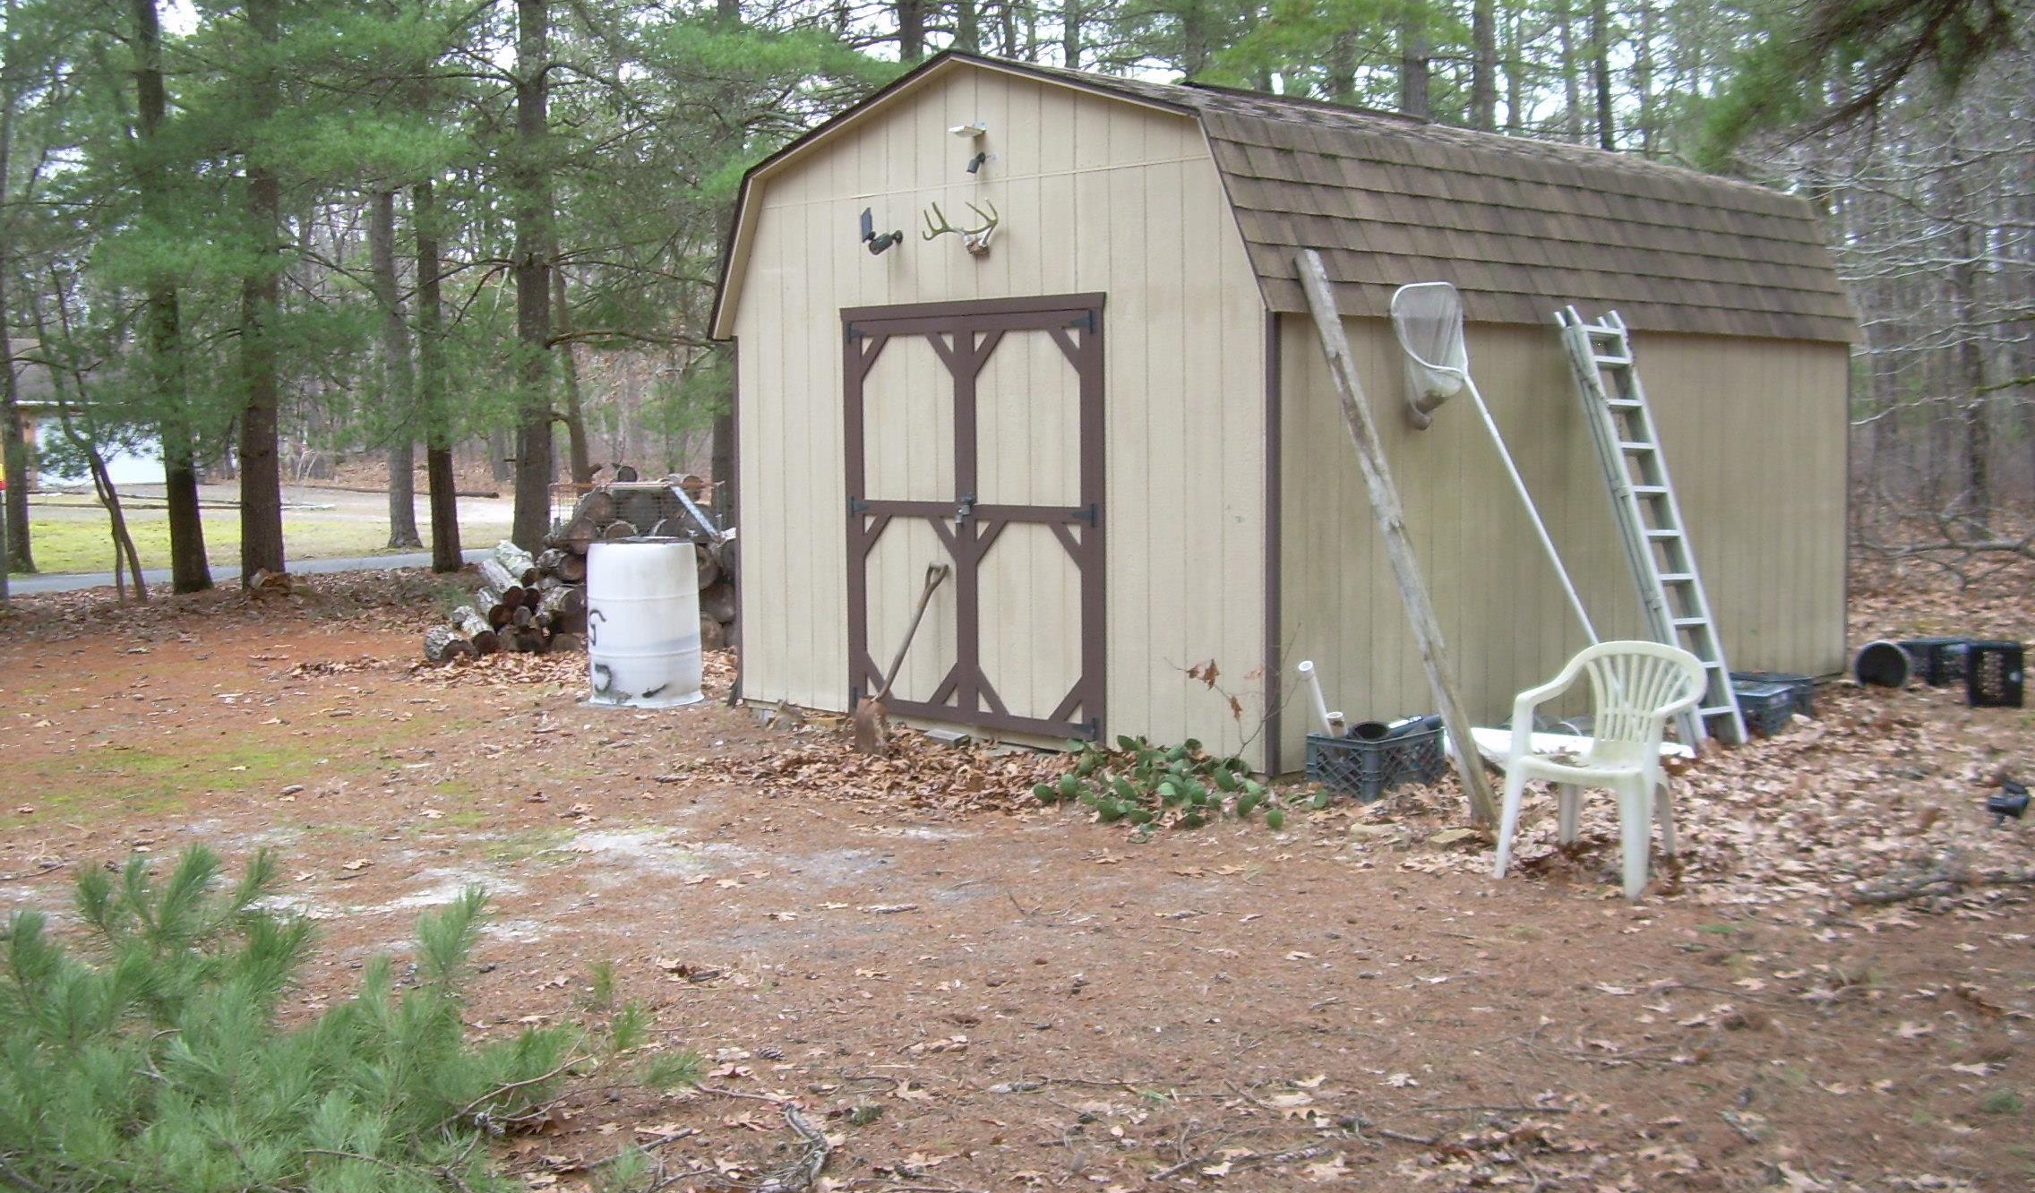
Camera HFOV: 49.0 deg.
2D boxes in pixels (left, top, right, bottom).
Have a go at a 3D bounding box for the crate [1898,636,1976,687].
[{"bbox_3d":[5.121,0.388,12.632,0.490,0.260,0.340,-4,6,-40],"label":"crate"}]

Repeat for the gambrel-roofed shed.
[{"bbox_3d":[1.565,-1.030,11.959,5.116,3.145,3.707,-5,6,-44],"label":"gambrel-roofed shed"}]

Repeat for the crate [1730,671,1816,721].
[{"bbox_3d":[3.684,0.542,11.131,0.490,0.240,0.340,-5,6,-44],"label":"crate"}]

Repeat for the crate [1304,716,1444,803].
[{"bbox_3d":[1.416,0.678,8.884,0.490,0.260,0.340,-4,6,-42],"label":"crate"}]

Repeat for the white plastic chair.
[{"bbox_3d":[2.030,0.585,7.800,0.570,0.770,0.570,3,5,34],"label":"white plastic chair"}]

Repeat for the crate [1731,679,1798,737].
[{"bbox_3d":[3.483,0.560,10.652,0.340,0.240,0.490,3,6,38],"label":"crate"}]

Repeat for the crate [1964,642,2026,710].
[{"bbox_3d":[5.096,0.390,11.646,0.280,0.330,0.440,1,5,21],"label":"crate"}]

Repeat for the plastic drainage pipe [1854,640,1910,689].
[{"bbox_3d":[4.775,0.364,12.284,0.290,0.290,0.430,2,5,25],"label":"plastic drainage pipe"}]

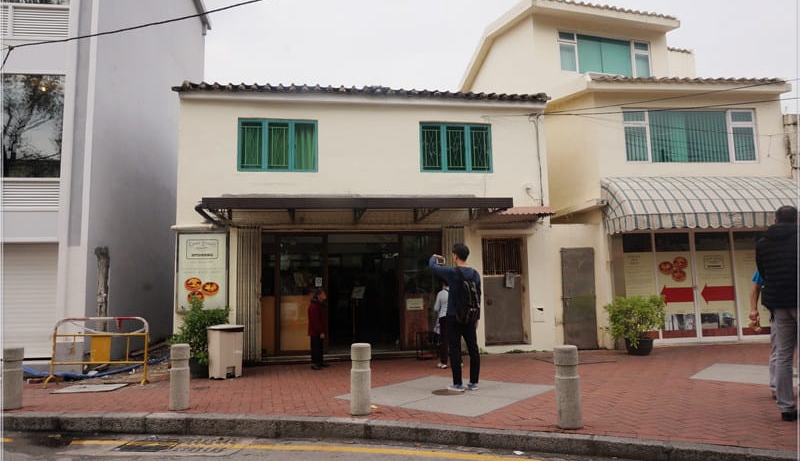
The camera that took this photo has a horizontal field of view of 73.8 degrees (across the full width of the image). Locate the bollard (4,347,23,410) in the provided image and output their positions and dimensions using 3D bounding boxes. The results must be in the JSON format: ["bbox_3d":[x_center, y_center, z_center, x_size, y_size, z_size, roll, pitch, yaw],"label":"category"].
[{"bbox_3d":[-4.515,1.721,6.231,0.210,0.700,0.210,-1,-7,0],"label":"bollard"}]

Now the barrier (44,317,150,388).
[{"bbox_3d":[-4.400,1.757,7.780,1.450,0.980,0.350,-1,-7,0],"label":"barrier"}]

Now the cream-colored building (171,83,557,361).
[{"bbox_3d":[-0.989,0.169,12.724,7.150,5.100,6.800,0,-7,-9],"label":"cream-colored building"}]

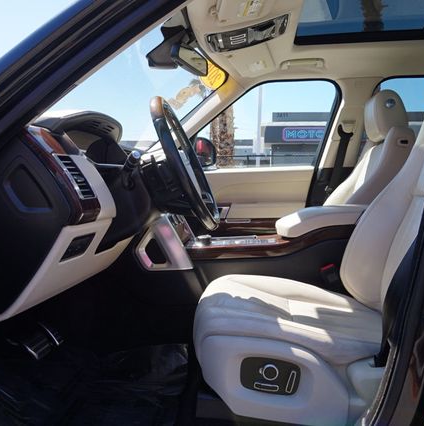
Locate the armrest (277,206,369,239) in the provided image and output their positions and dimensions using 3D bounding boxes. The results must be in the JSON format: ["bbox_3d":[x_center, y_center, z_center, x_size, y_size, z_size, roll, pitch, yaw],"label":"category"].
[{"bbox_3d":[0.413,0.021,1.464,0.375,0.110,0.250,1,3,7],"label":"armrest"}]

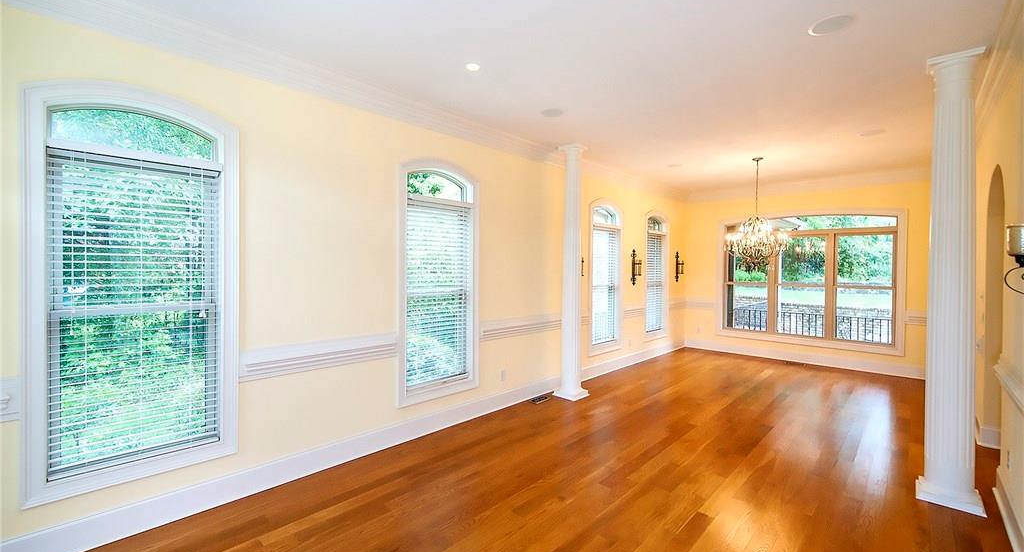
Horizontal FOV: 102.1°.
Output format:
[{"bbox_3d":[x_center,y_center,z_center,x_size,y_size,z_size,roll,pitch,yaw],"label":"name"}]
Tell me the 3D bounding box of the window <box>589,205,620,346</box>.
[{"bbox_3d":[1.385,0.007,6.037,0.112,2.179,0.905,2,2,44],"label":"window"}]

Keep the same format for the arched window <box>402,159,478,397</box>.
[{"bbox_3d":[-0.674,0.039,3.908,0.112,2.179,0.905,2,2,44],"label":"arched window"}]

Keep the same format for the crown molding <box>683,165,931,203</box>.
[{"bbox_3d":[4.647,-1.441,6.735,3.597,0.171,0.136,2,2,44],"label":"crown molding"}]

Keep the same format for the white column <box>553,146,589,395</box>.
[{"bbox_3d":[0.727,-0.037,4.974,0.322,2.962,0.324,2,2,44],"label":"white column"}]

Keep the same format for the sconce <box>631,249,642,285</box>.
[{"bbox_3d":[1.976,-0.132,6.509,0.129,0.564,0.171,2,2,44],"label":"sconce"}]

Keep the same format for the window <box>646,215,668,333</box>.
[{"bbox_3d":[2.522,-0.010,7.212,0.112,2.179,0.905,2,2,44],"label":"window"}]

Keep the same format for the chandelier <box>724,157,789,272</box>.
[{"bbox_3d":[3.167,-0.782,5.358,0.713,1.451,0.713,2,2,44],"label":"chandelier"}]

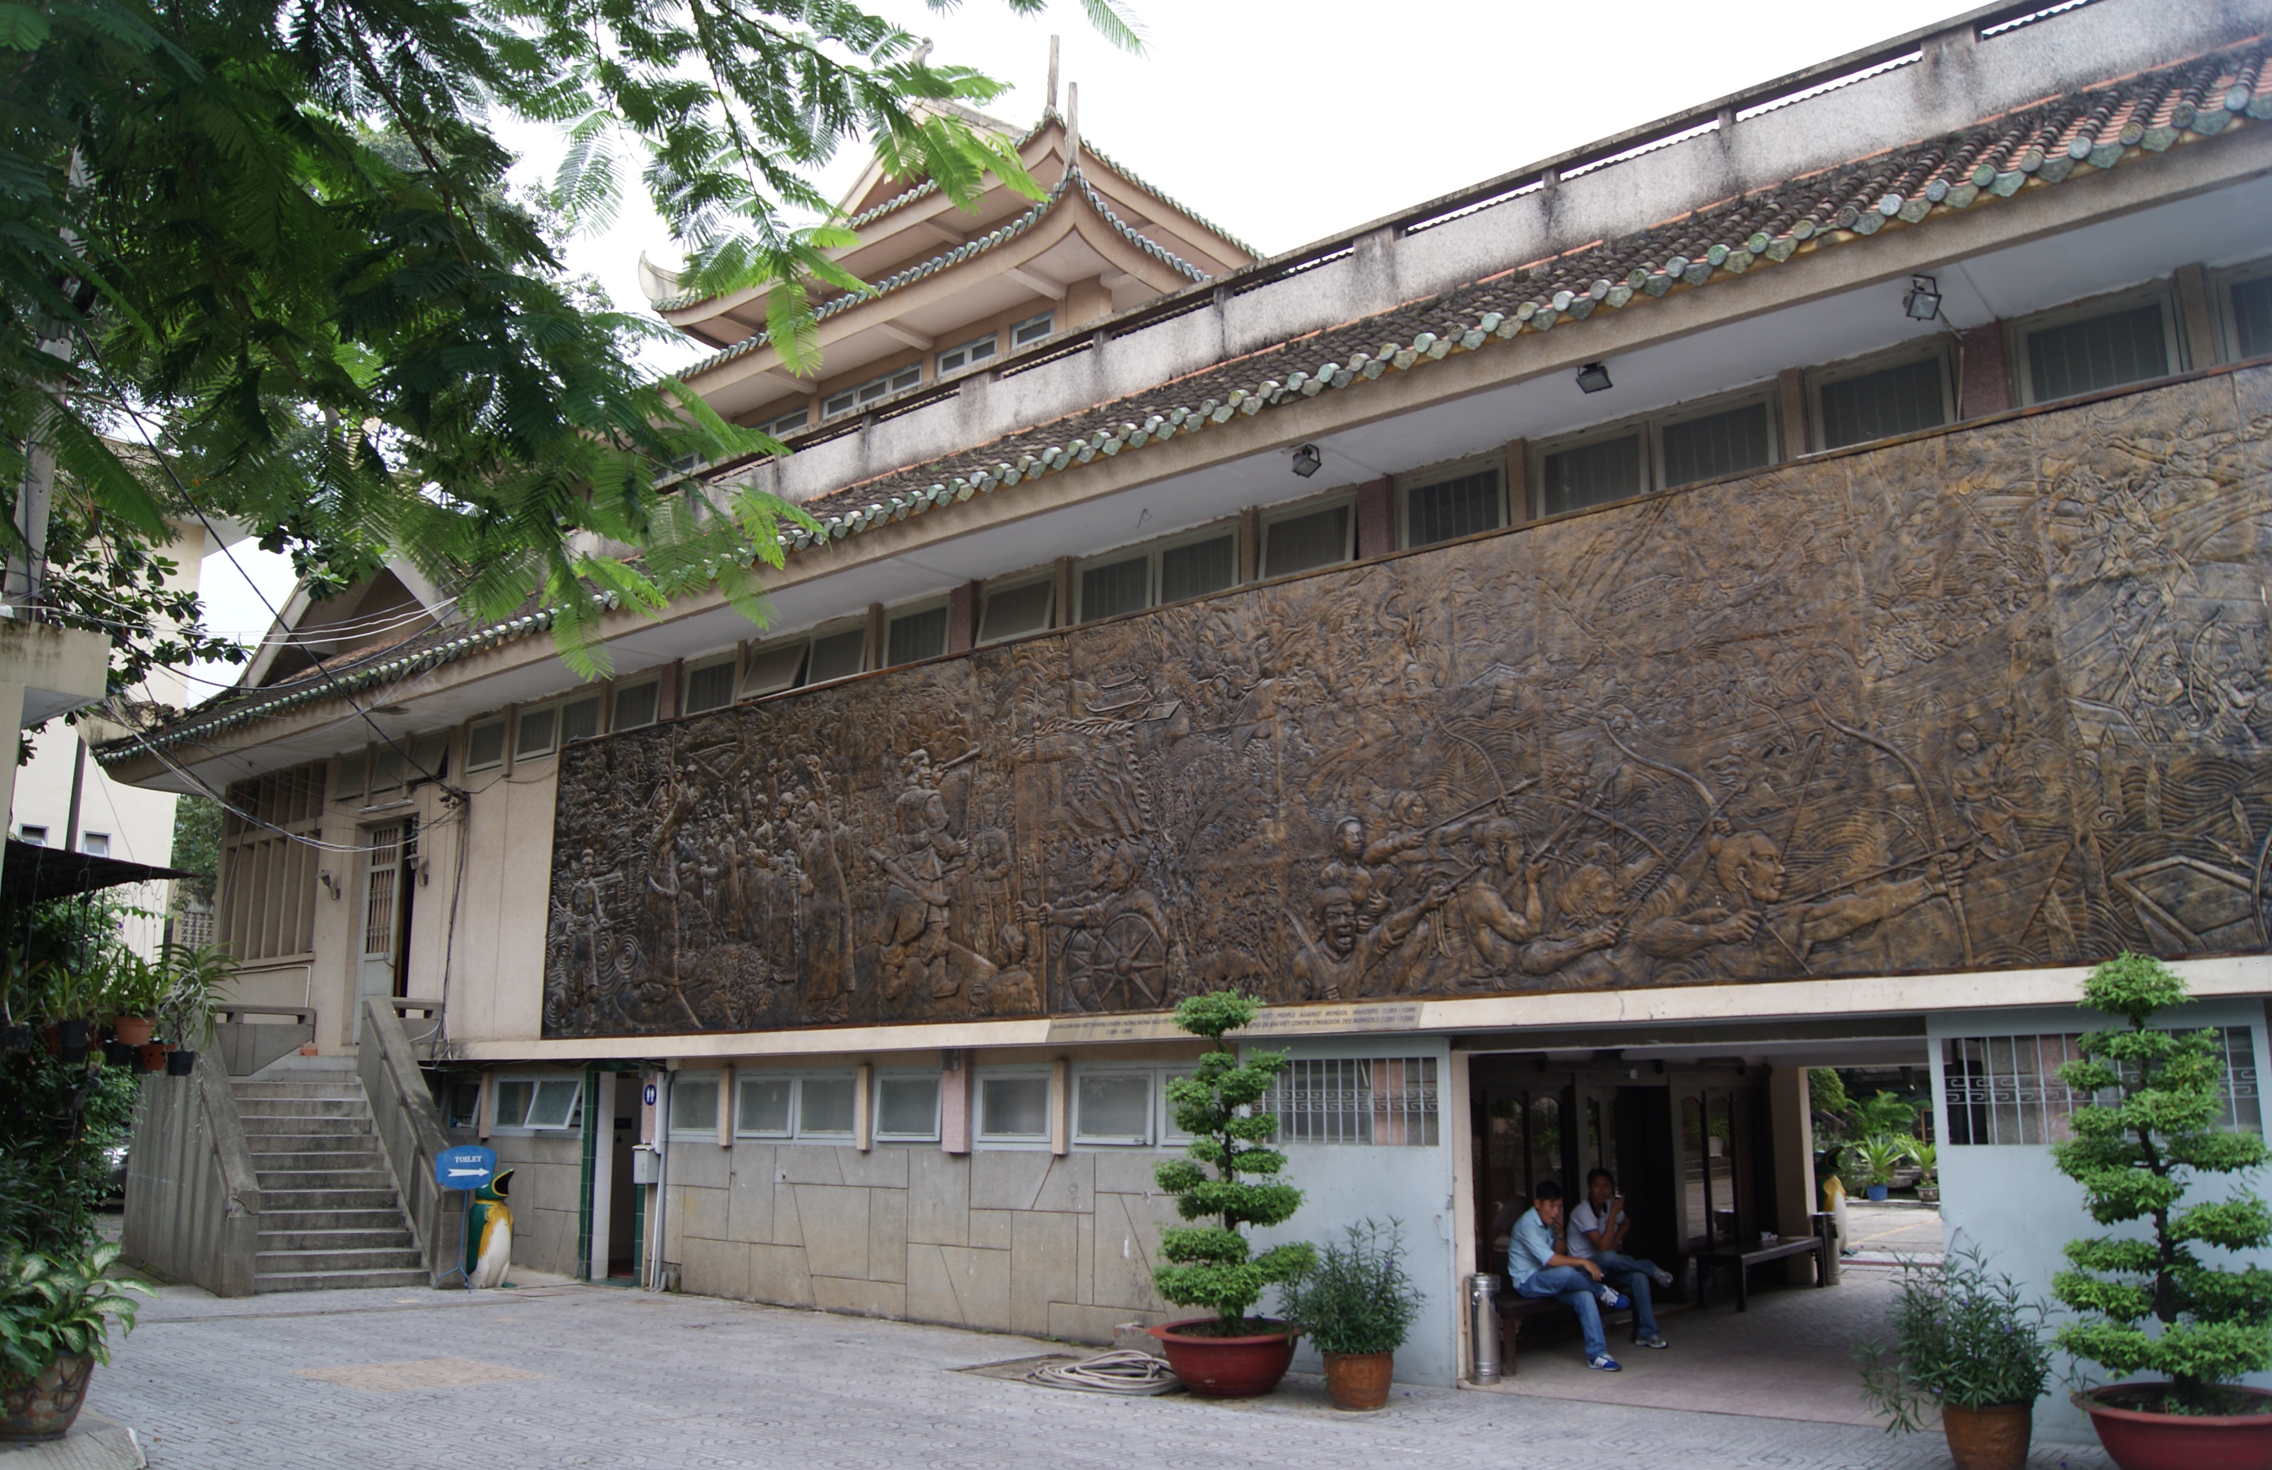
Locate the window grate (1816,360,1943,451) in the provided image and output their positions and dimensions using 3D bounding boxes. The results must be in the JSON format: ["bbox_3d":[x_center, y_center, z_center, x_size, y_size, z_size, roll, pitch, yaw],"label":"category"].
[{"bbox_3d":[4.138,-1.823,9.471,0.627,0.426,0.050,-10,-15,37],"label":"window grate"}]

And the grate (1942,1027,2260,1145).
[{"bbox_3d":[4.814,1.781,8.566,1.425,0.562,0.040,-10,-15,37],"label":"grate"}]

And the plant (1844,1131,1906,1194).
[{"bbox_3d":[11.002,6.308,25.358,0.905,0.781,0.860,-10,-15,37],"label":"plant"}]

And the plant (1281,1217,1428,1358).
[{"bbox_3d":[1.219,3.118,9.618,0.761,0.746,0.700,-2,-12,7],"label":"plant"}]

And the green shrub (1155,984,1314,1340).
[{"bbox_3d":[0.570,2.538,10.271,0.952,1.981,0.876,-1,-12,3],"label":"green shrub"}]

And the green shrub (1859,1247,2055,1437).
[{"bbox_3d":[3.757,2.830,7.836,0.800,0.995,0.680,-6,-13,24],"label":"green shrub"}]

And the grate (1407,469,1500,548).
[{"bbox_3d":[2.152,-1.527,11.561,0.692,0.421,0.050,-10,-15,37],"label":"grate"}]

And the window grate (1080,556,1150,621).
[{"bbox_3d":[-0.169,-1.131,13.358,0.666,0.421,0.050,-10,-15,37],"label":"window grate"}]

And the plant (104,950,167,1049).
[{"bbox_3d":[-5.286,1.390,9.000,0.340,0.520,0.320,6,-14,-30],"label":"plant"}]

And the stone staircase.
[{"bbox_3d":[-7.779,4.121,16.163,1.381,1.984,3.349,8,-15,-35],"label":"stone staircase"}]

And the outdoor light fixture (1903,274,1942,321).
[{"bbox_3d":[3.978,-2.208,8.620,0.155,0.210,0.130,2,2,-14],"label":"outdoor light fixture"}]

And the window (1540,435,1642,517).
[{"bbox_3d":[2.998,-1.728,11.182,0.740,0.470,0.090,-10,-16,38],"label":"window"}]

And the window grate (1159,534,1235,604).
[{"bbox_3d":[0.467,-1.240,12.866,0.666,0.421,0.050,-10,-15,37],"label":"window grate"}]

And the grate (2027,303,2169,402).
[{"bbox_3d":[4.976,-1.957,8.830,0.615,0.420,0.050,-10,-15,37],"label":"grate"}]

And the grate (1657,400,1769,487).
[{"bbox_3d":[3.558,-1.767,10.472,0.650,0.421,0.050,-10,-15,37],"label":"grate"}]

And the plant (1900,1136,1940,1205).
[{"bbox_3d":[11.535,6.323,24.857,0.786,0.937,0.746,-10,-15,37],"label":"plant"}]

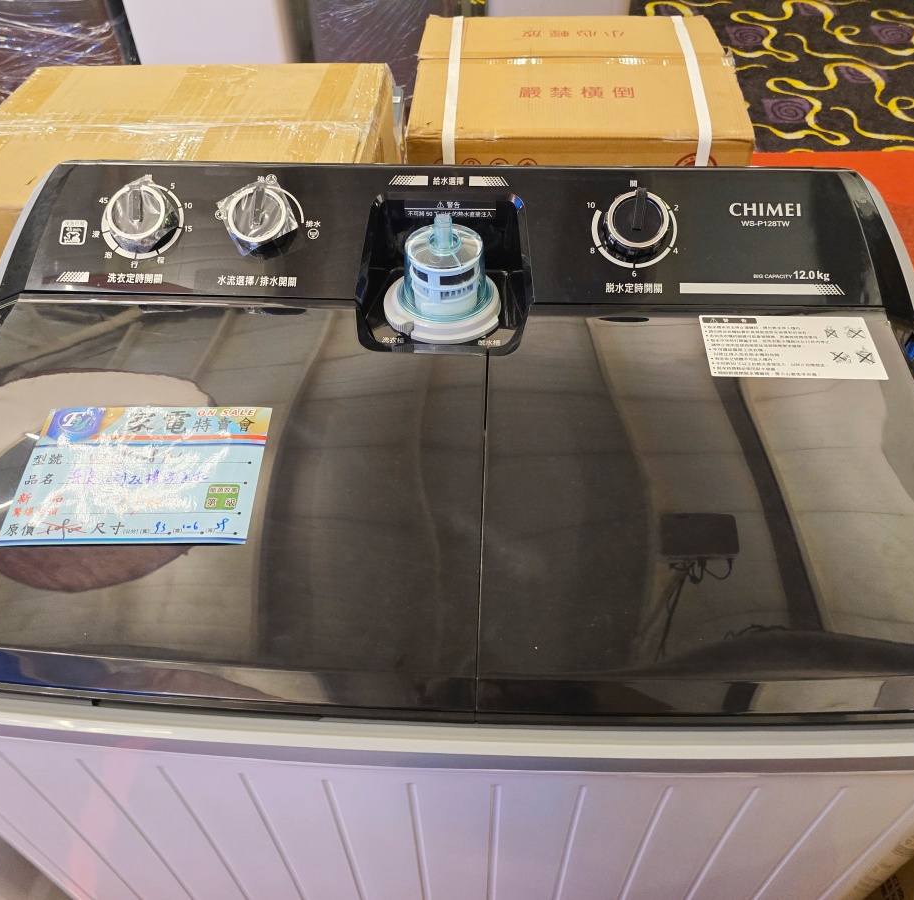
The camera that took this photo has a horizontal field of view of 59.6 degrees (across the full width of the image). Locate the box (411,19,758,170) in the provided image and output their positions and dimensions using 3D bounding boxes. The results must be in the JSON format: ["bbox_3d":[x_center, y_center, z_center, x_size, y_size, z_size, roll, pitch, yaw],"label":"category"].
[{"bbox_3d":[0.206,-0.351,1.718,0.527,0.897,0.515,1,47,3],"label":"box"}]

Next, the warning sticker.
[{"bbox_3d":[0.315,-0.098,0.753,0.157,0.002,0.082,1,52,3],"label":"warning sticker"}]

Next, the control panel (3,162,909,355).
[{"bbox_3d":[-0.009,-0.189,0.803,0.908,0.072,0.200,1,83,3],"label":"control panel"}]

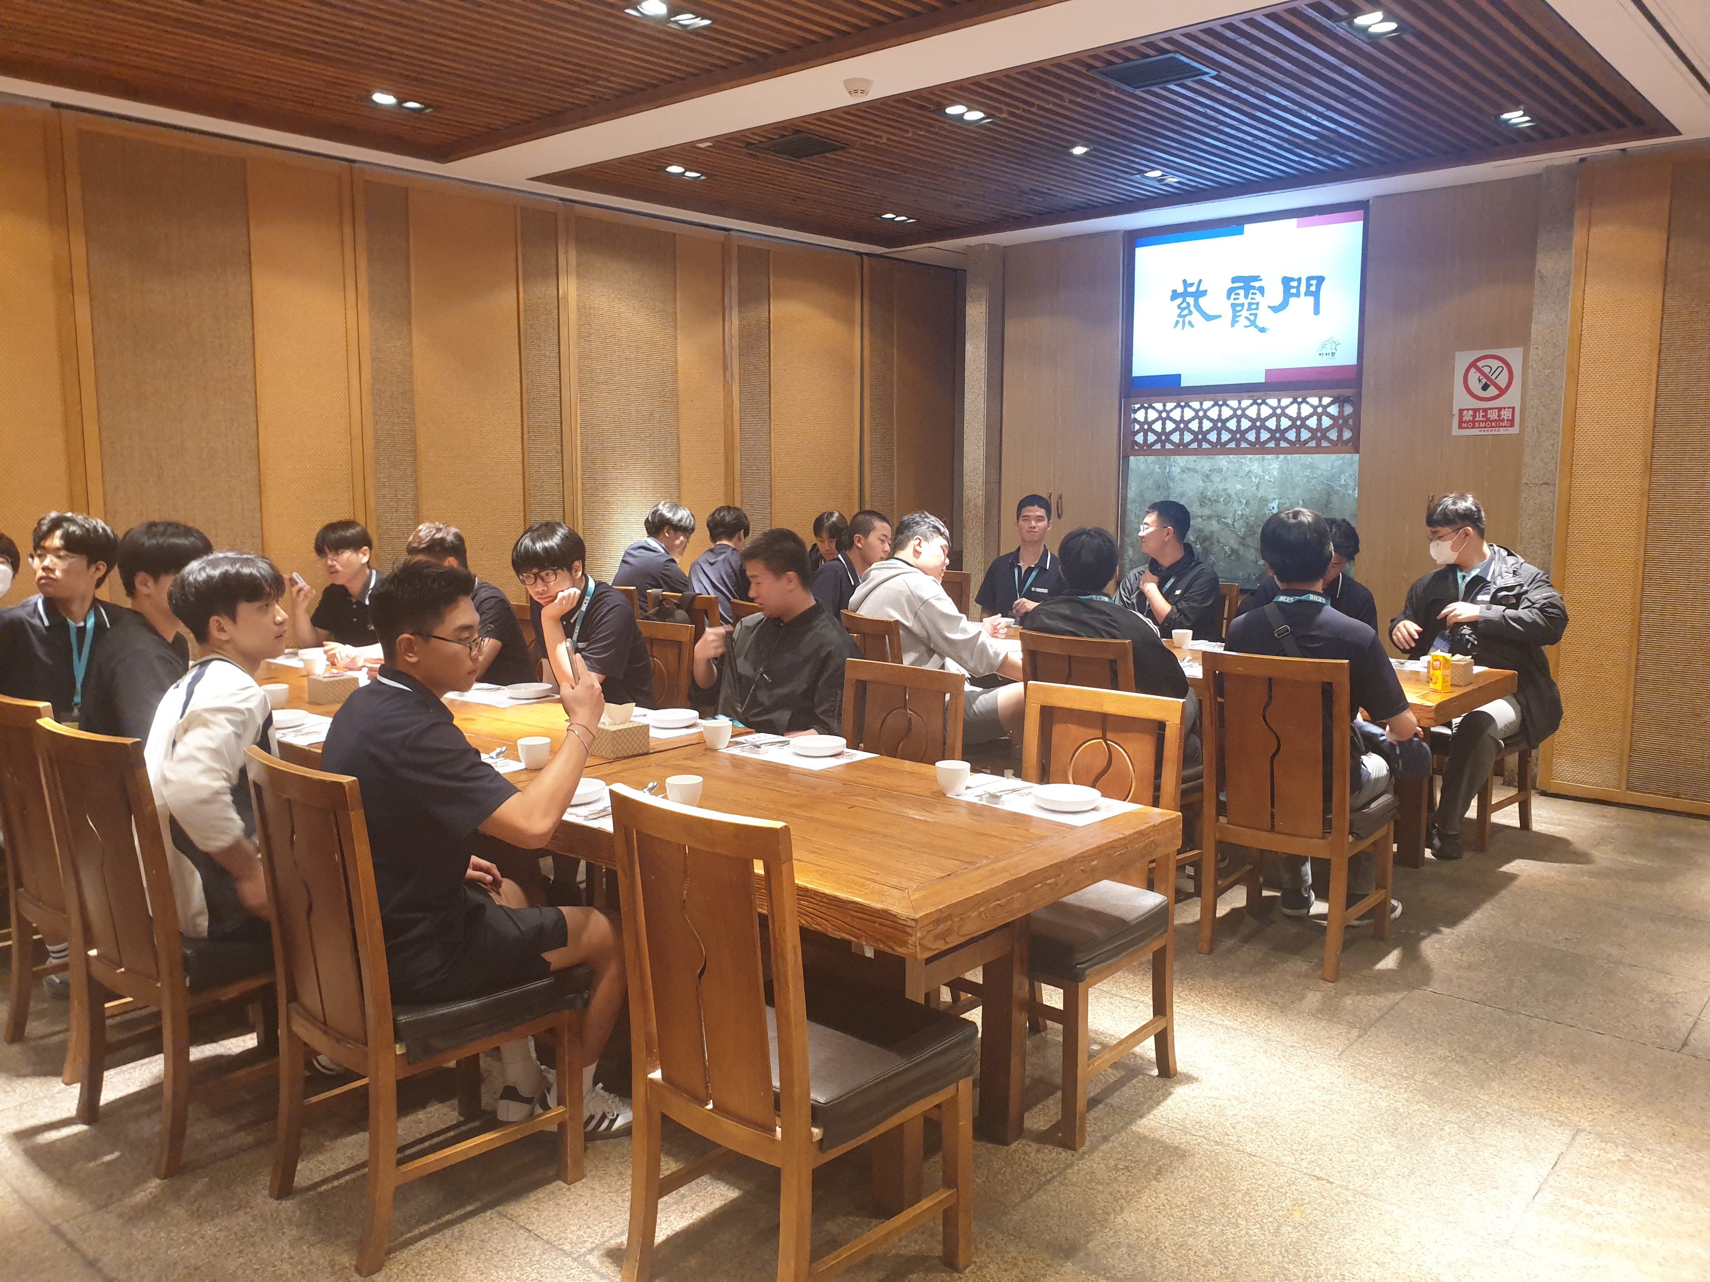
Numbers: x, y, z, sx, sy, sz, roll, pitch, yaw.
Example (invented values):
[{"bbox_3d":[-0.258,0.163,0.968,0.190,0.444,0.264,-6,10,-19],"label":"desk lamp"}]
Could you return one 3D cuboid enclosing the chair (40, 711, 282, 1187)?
[{"bbox_3d":[-1.503,0.633,2.997,0.440,0.955,0.500,5,9,34],"label":"chair"}]

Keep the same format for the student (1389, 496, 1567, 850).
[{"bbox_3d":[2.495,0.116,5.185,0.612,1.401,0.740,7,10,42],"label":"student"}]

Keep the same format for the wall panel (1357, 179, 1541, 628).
[{"bbox_3d":[2.849,-0.767,6.285,0.750,2.800,0.050,7,10,41],"label":"wall panel"}]

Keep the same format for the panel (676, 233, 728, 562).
[{"bbox_3d":[-0.857,-0.900,7.309,0.050,2.698,0.355,7,10,42],"label":"panel"}]

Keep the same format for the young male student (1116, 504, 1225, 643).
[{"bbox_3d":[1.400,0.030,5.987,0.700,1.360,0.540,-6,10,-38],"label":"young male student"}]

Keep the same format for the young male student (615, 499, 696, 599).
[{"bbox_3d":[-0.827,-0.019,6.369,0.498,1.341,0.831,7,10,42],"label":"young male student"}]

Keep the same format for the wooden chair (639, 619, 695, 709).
[{"bbox_3d":[-0.839,0.419,4.554,0.415,0.962,0.513,7,10,42],"label":"wooden chair"}]

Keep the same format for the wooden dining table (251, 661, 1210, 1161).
[{"bbox_3d":[-1.158,0.637,3.992,4.240,0.756,0.945,6,9,41],"label":"wooden dining table"}]

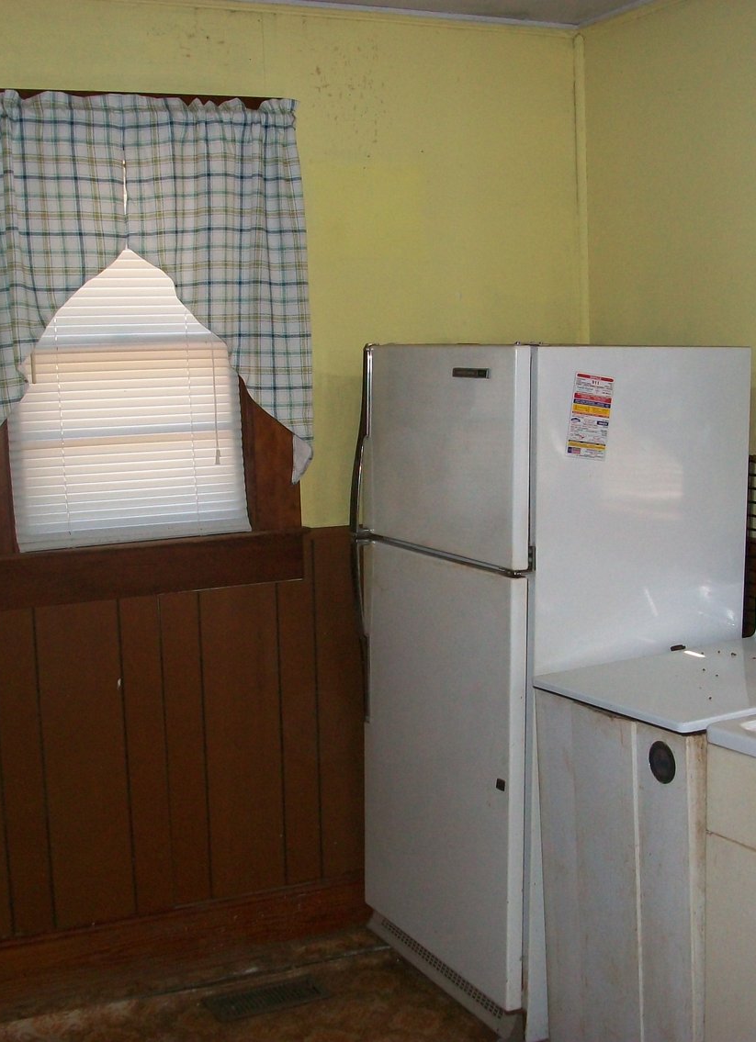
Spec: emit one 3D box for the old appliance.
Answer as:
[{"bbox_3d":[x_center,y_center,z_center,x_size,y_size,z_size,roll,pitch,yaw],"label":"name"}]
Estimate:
[{"bbox_3d":[0.420,0.354,3.501,0.724,1.598,0.713,-3,8,-27],"label":"old appliance"}]

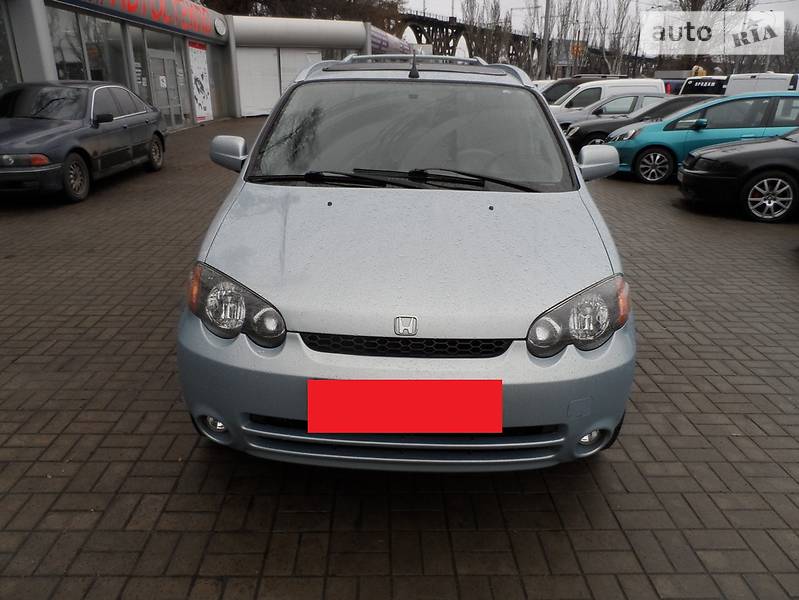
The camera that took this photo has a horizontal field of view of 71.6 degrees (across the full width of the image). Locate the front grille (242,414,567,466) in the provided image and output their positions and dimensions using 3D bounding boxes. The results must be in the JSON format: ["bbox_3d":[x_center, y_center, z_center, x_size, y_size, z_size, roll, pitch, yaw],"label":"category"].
[{"bbox_3d":[0.011,0.454,1.823,1.060,0.150,0.120,2,21,1],"label":"front grille"}]

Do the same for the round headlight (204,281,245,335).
[{"bbox_3d":[-0.595,0.029,1.895,0.130,0.165,0.090,2,21,1],"label":"round headlight"}]

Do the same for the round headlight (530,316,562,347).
[{"bbox_3d":[0.470,0.097,1.776,0.108,0.105,0.070,2,21,1],"label":"round headlight"}]

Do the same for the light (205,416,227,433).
[{"bbox_3d":[-0.652,0.441,1.963,0.070,0.058,0.050,2,21,1],"label":"light"}]

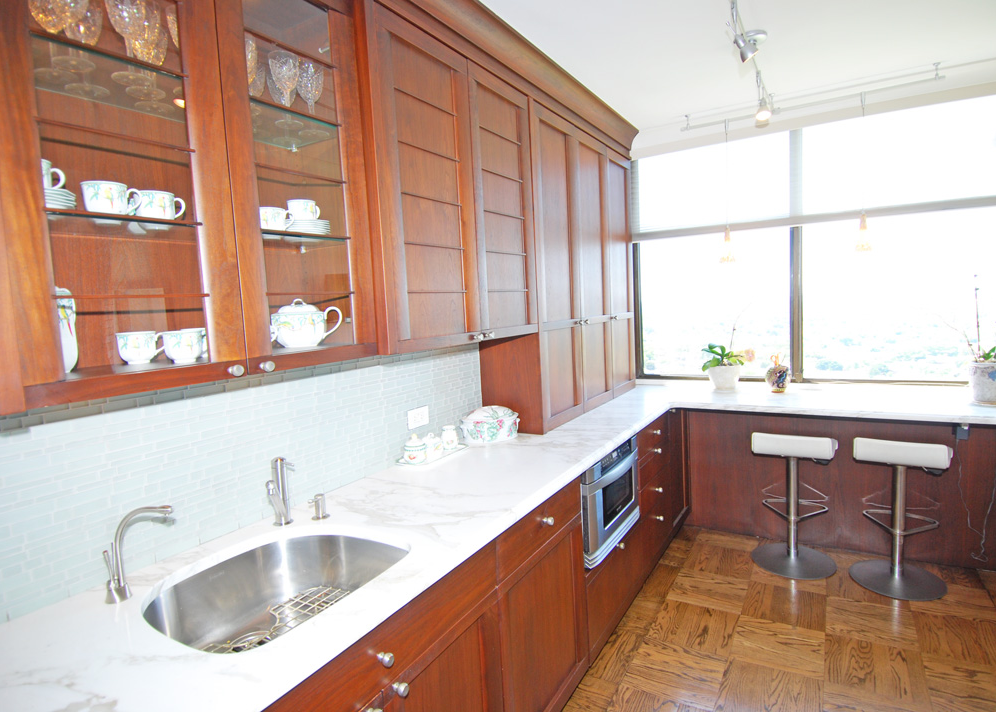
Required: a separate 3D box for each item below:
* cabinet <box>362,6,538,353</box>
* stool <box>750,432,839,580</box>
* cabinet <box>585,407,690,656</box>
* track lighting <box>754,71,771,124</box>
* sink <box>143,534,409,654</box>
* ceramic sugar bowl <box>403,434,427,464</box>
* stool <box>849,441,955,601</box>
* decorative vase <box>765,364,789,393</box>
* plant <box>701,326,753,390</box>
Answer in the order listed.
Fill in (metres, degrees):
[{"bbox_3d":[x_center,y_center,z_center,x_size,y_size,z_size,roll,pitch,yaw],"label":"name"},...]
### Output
[{"bbox_3d":[-0.218,-0.537,1.944,0.305,0.970,0.915,1,6,32],"label":"cabinet"},{"bbox_3d":[1.625,0.760,2.930,0.410,0.765,0.410,1,6,32],"label":"stool"},{"bbox_3d":[0.520,0.717,2.853,0.610,0.800,1.710,1,6,32],"label":"cabinet"},{"bbox_3d":[1.061,-1.047,2.140,0.070,0.205,0.080,1,6,32],"label":"track lighting"},{"bbox_3d":[-0.497,0.597,1.220,0.460,0.180,0.510,1,6,32],"label":"sink"},{"bbox_3d":[-0.313,0.343,1.987,0.084,0.100,0.084,-3,5,0],"label":"ceramic sugar bowl"},{"bbox_3d":[2.016,0.764,2.685,0.410,0.765,0.410,1,6,32],"label":"stool"},{"bbox_3d":[1.605,0.128,3.052,0.133,0.152,0.133,1,6,32],"label":"decorative vase"},{"bbox_3d":[1.369,0.026,3.170,0.280,0.360,0.220,1,6,32],"label":"plant"}]

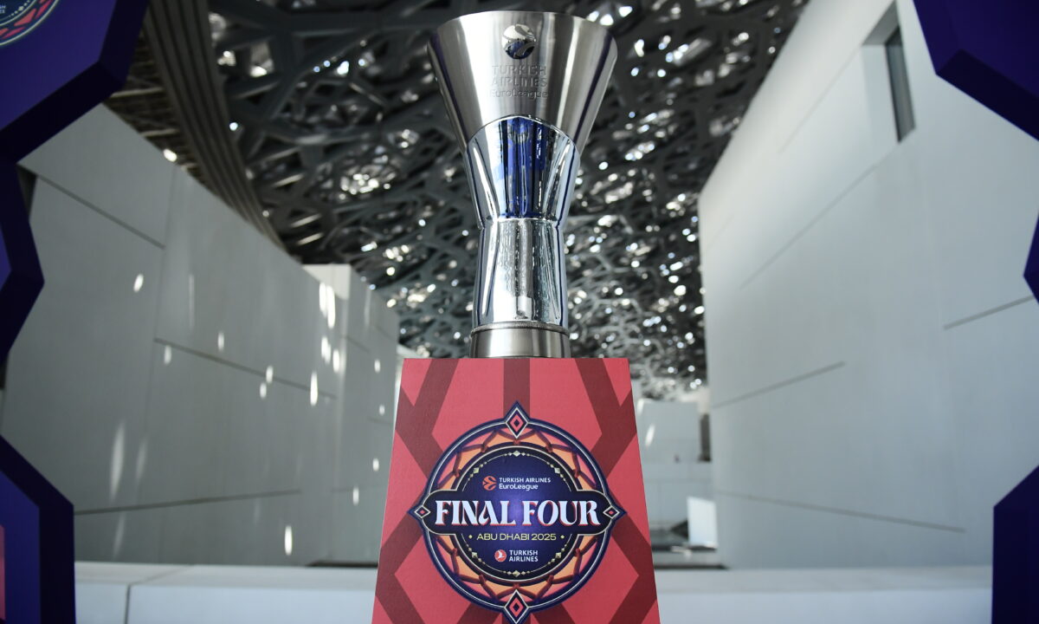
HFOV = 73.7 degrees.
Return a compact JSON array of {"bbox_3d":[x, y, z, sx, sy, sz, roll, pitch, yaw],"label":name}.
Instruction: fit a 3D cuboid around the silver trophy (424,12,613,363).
[{"bbox_3d":[0.004,-0.184,1.270,0.355,0.595,0.325,0,-13,1],"label":"silver trophy"}]

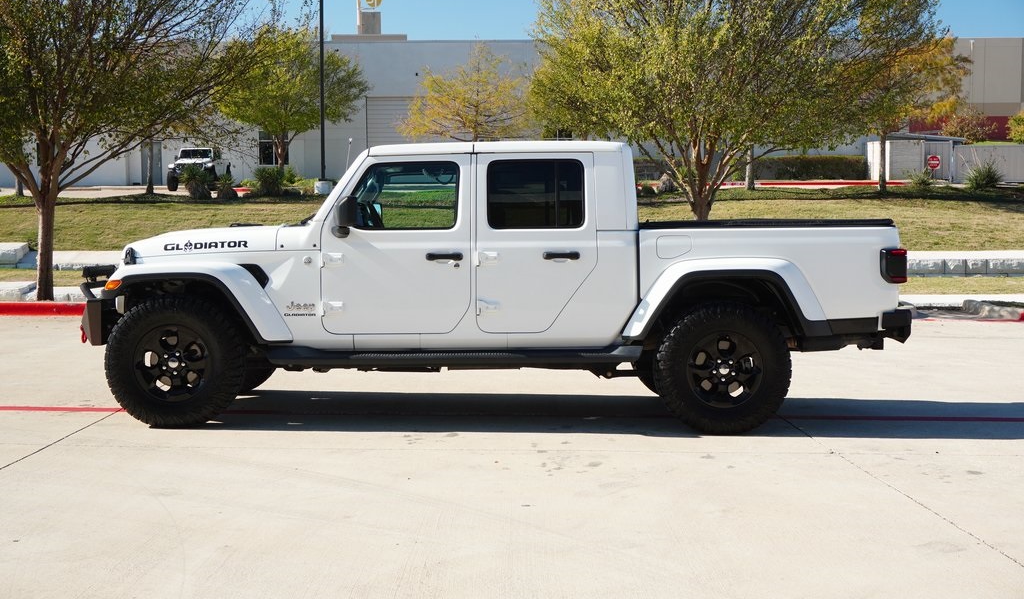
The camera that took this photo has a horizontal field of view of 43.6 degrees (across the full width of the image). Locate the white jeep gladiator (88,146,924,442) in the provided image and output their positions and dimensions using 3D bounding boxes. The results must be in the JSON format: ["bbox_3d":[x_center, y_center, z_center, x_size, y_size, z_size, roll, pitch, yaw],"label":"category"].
[{"bbox_3d":[-0.155,-0.150,9.030,5.490,1.870,1.950,0,4,0],"label":"white jeep gladiator"}]

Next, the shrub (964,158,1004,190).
[{"bbox_3d":[16.995,-4.532,46.000,1.440,1.150,1.440,0,4,0],"label":"shrub"}]

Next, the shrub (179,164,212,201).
[{"bbox_3d":[-10.642,-3.934,43.000,1.140,1.280,1.140,0,4,0],"label":"shrub"}]

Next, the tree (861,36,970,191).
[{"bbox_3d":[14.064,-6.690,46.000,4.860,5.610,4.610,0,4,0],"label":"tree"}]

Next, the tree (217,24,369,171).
[{"bbox_3d":[-8.884,-7.908,52.000,6.260,6.630,5.950,0,4,0],"label":"tree"}]

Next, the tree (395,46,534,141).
[{"bbox_3d":[-1.894,-7.338,51.000,5.260,5.740,5.000,0,4,0],"label":"tree"}]

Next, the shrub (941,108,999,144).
[{"bbox_3d":[27.872,-10.551,78.000,3.720,2.560,3.720,0,4,0],"label":"shrub"}]

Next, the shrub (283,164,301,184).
[{"bbox_3d":[-8.103,-4.575,47.000,0.740,0.850,0.740,0,4,0],"label":"shrub"}]

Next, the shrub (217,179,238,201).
[{"bbox_3d":[-9.566,-3.665,43.000,0.740,0.740,0.740,0,4,0],"label":"shrub"}]

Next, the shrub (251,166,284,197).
[{"bbox_3d":[-8.412,-4.043,44.000,1.170,1.140,1.170,0,4,0],"label":"shrub"}]

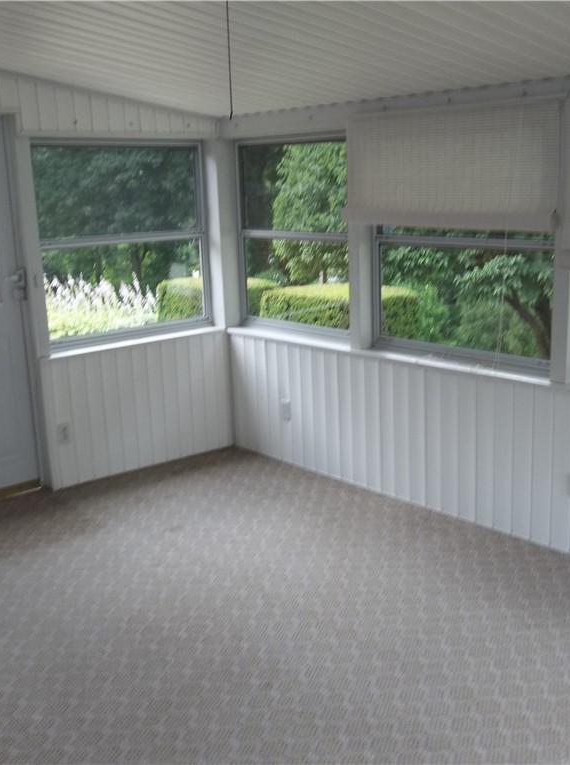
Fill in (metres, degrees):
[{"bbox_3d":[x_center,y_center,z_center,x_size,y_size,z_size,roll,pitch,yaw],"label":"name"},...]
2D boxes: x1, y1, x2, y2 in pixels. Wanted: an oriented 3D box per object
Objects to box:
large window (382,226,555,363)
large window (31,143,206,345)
[{"bbox_3d":[0.886,-0.723,4.069,0.090,1.210,1.150,-13,17,-40],"label":"large window"},{"bbox_3d":[-0.983,-0.890,5.007,1.190,1.205,0.090,-12,16,-38],"label":"large window"}]

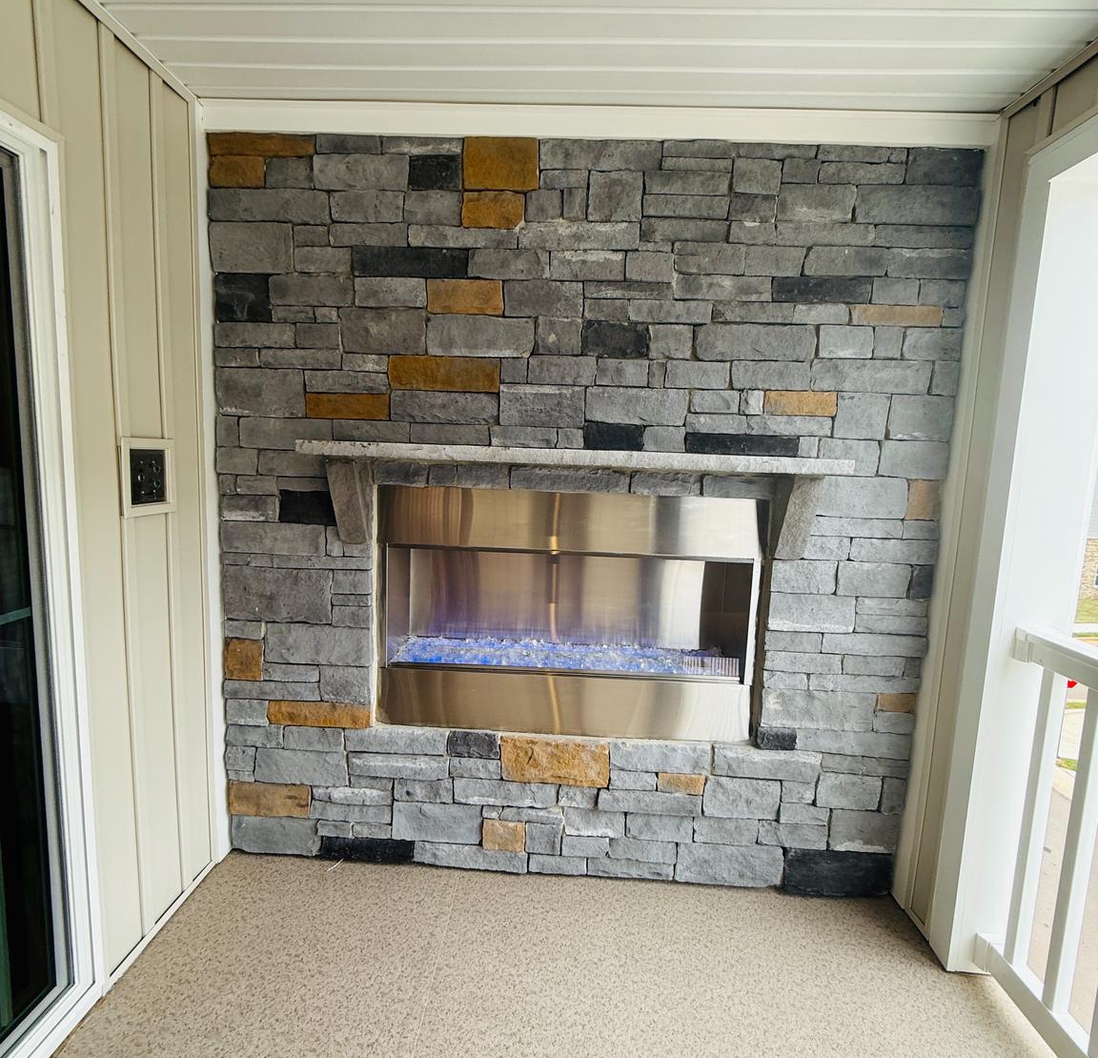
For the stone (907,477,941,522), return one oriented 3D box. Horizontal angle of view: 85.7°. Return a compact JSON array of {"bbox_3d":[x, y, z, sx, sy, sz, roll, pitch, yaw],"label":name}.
[{"bbox_3d":[1.158,-0.095,1.854,0.089,0.128,0.060,2,7,2],"label":"stone"}]

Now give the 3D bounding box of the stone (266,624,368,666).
[{"bbox_3d":[-0.765,0.384,1.974,0.350,0.132,0.060,2,7,2],"label":"stone"}]

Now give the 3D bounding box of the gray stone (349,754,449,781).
[{"bbox_3d":[-0.513,0.811,2.048,0.340,0.085,0.060,2,7,2],"label":"gray stone"}]

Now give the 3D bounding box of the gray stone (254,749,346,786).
[{"bbox_3d":[-0.827,0.792,2.003,0.306,0.118,0.055,2,7,2],"label":"gray stone"}]

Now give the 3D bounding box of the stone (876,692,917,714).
[{"bbox_3d":[1.135,0.564,1.957,0.128,0.069,0.060,2,7,2],"label":"stone"}]

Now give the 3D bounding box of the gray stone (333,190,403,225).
[{"bbox_3d":[-0.545,-0.972,1.805,0.224,0.087,0.060,2,7,2],"label":"gray stone"}]

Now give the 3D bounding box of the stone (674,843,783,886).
[{"bbox_3d":[0.604,1.127,2.023,0.354,0.136,0.060,2,6,2],"label":"stone"}]

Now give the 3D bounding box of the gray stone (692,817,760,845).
[{"bbox_3d":[0.583,0.993,1.979,0.211,0.086,0.070,2,7,2],"label":"gray stone"}]

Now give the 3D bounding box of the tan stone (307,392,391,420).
[{"bbox_3d":[-0.627,-0.385,1.878,0.264,0.079,0.070,2,7,2],"label":"tan stone"}]

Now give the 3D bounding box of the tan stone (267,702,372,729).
[{"bbox_3d":[-0.770,0.620,2.015,0.353,0.078,0.060,2,6,2],"label":"tan stone"}]

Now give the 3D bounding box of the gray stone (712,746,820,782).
[{"bbox_3d":[0.712,0.765,1.957,0.349,0.103,0.060,2,7,2],"label":"gray stone"}]

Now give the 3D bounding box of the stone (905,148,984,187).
[{"bbox_3d":[1.161,-1.066,1.768,0.220,0.103,0.060,2,6,2],"label":"stone"}]

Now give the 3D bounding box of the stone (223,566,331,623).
[{"bbox_3d":[-0.878,0.211,1.953,0.356,0.179,0.070,2,7,2],"label":"stone"}]

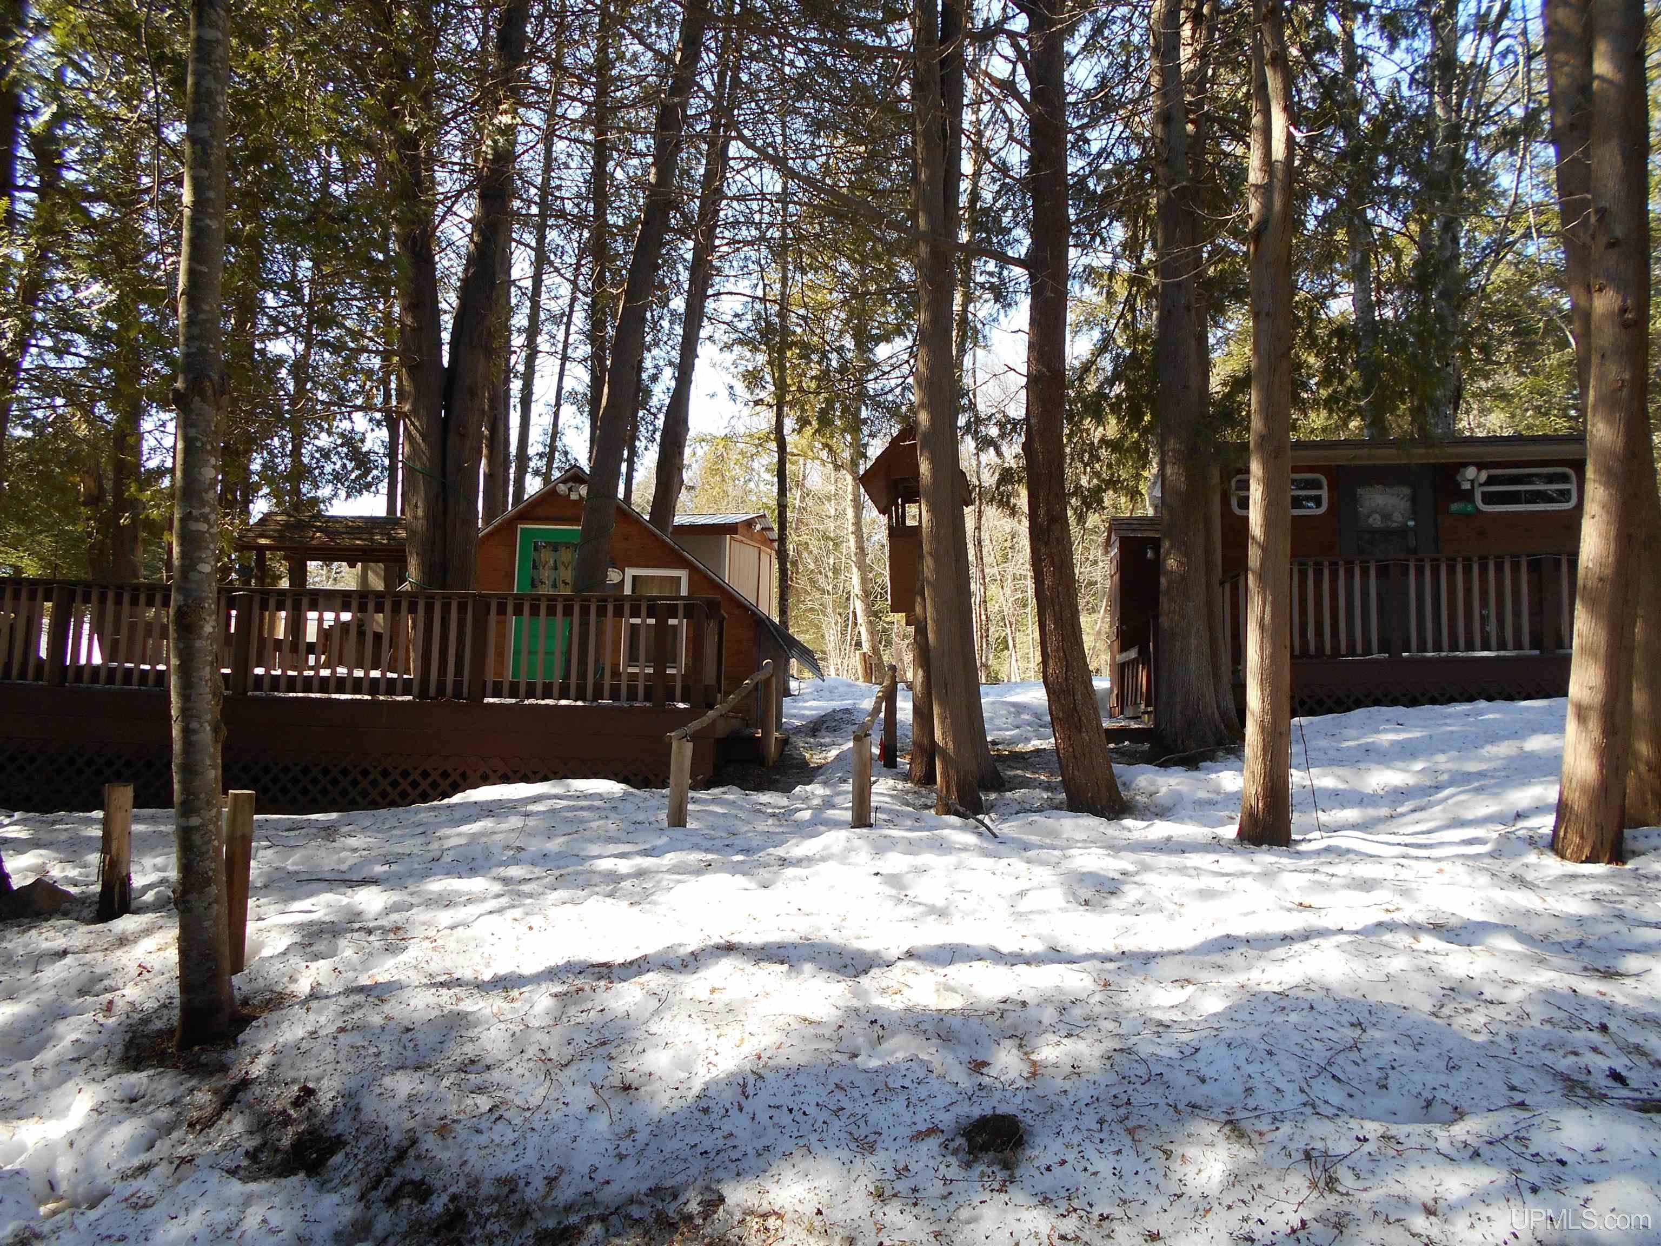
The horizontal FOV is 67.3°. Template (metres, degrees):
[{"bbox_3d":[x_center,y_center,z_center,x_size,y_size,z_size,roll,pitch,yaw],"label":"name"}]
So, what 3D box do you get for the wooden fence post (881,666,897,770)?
[{"bbox_3d":[0.550,0.881,11.551,0.120,0.935,0.120,1,-6,0],"label":"wooden fence post"}]

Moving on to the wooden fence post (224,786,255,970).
[{"bbox_3d":[-2.518,1.105,5.342,0.092,0.765,0.092,7,-8,-40],"label":"wooden fence post"}]

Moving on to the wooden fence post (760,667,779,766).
[{"bbox_3d":[-0.551,0.875,11.549,0.120,0.899,0.120,1,-6,0],"label":"wooden fence post"}]

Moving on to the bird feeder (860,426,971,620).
[{"bbox_3d":[0.811,-0.934,11.900,0.950,1.670,1.150,0,-6,13],"label":"bird feeder"}]

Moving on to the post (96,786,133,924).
[{"bbox_3d":[-3.369,1.069,5.884,0.110,0.622,0.110,5,-7,-30],"label":"post"}]

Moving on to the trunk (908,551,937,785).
[{"bbox_3d":[0.805,0.371,10.607,0.210,1.969,0.210,1,-6,0],"label":"trunk"}]

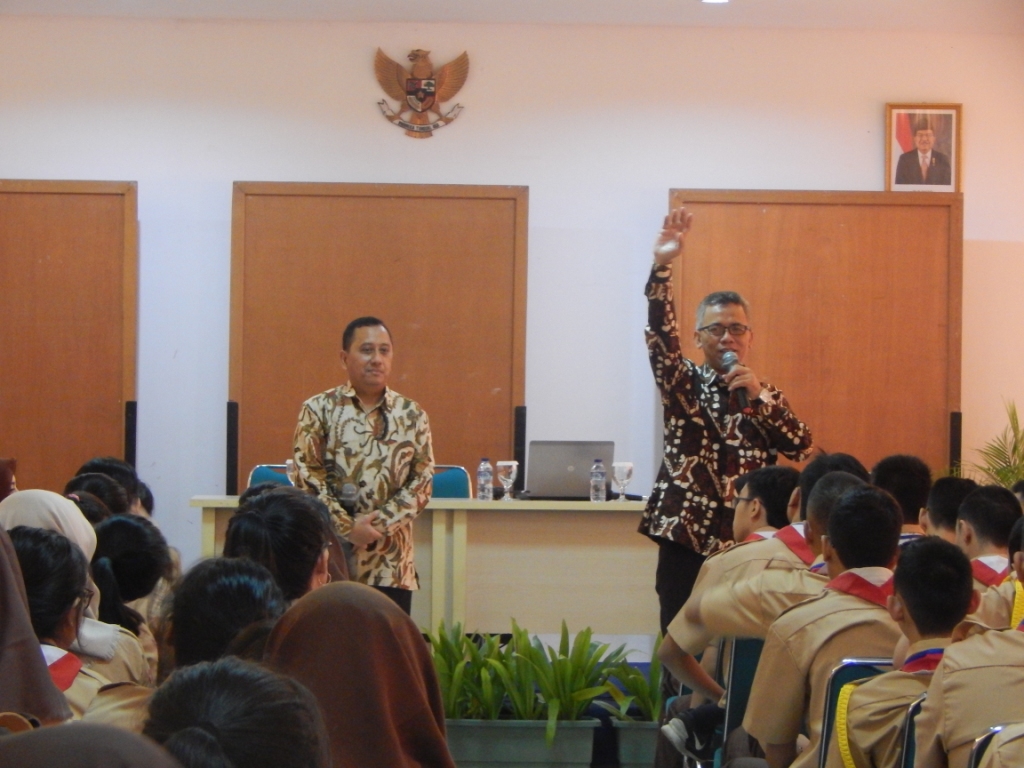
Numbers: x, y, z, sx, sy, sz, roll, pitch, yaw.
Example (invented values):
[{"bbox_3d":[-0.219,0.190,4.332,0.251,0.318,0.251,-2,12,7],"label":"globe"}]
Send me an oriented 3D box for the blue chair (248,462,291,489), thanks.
[{"bbox_3d":[-0.853,0.742,17.150,0.460,0.820,0.500,1,0,-3],"label":"blue chair"}]

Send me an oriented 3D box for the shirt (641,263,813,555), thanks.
[{"bbox_3d":[0.730,0.083,14.200,0.570,0.970,0.360,1,0,-7],"label":"shirt"}]

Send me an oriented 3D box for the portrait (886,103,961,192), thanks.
[{"bbox_3d":[1.758,-0.992,17.800,0.320,0.420,0.030,1,0,-3],"label":"portrait"}]

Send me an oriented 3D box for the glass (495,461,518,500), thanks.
[{"bbox_3d":[-0.018,0.387,16.550,0.085,0.157,0.085,1,0,-3],"label":"glass"}]

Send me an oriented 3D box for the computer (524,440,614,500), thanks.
[{"bbox_3d":[0.234,0.347,16.720,0.340,0.235,0.270,1,0,-2],"label":"computer"}]

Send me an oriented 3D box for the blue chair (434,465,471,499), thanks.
[{"bbox_3d":[-0.399,0.742,17.150,0.460,0.820,0.500,1,0,-3],"label":"blue chair"}]

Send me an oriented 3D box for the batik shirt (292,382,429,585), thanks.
[{"bbox_3d":[-0.520,0.360,14.500,0.485,0.715,0.290,1,0,-7],"label":"batik shirt"}]

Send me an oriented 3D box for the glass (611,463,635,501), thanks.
[{"bbox_3d":[0.439,0.388,16.550,0.085,0.157,0.085,1,0,-3],"label":"glass"}]

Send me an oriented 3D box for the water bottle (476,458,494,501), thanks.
[{"bbox_3d":[-0.105,0.382,16.500,0.062,0.172,0.062,1,0,-3],"label":"water bottle"}]

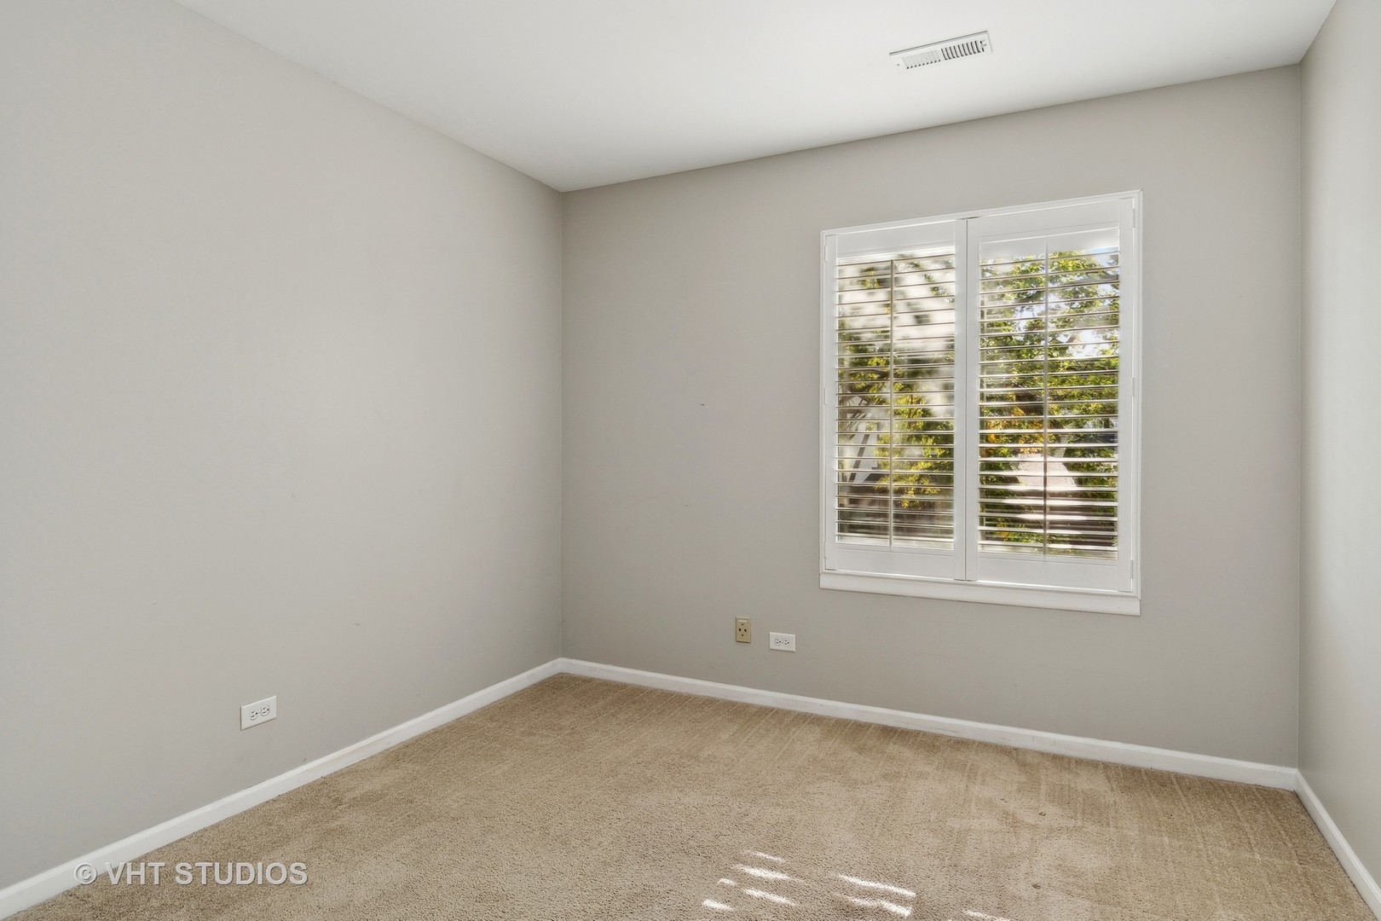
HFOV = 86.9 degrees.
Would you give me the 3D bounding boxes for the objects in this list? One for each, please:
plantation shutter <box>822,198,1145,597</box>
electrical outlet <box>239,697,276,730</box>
[{"bbox_3d":[1.070,-0.218,2.820,1.130,1.430,0.070,0,1,25],"label":"plantation shutter"},{"bbox_3d":[-1.351,0.793,2.285,0.009,0.071,0.115,0,1,27],"label":"electrical outlet"}]

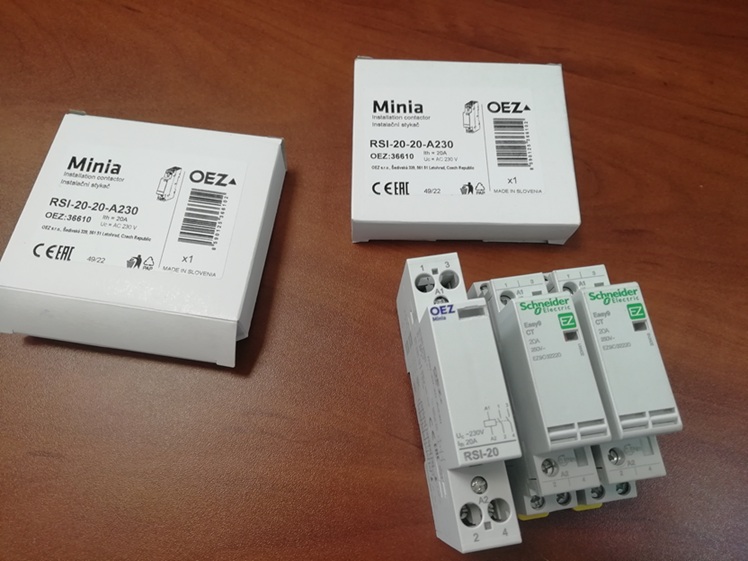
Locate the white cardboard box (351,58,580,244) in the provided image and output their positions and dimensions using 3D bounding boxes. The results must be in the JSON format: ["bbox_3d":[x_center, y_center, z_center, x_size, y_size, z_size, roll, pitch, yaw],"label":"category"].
[{"bbox_3d":[0.036,-0.055,0.241,0.090,0.022,0.076,1,71,-2],"label":"white cardboard box"}]

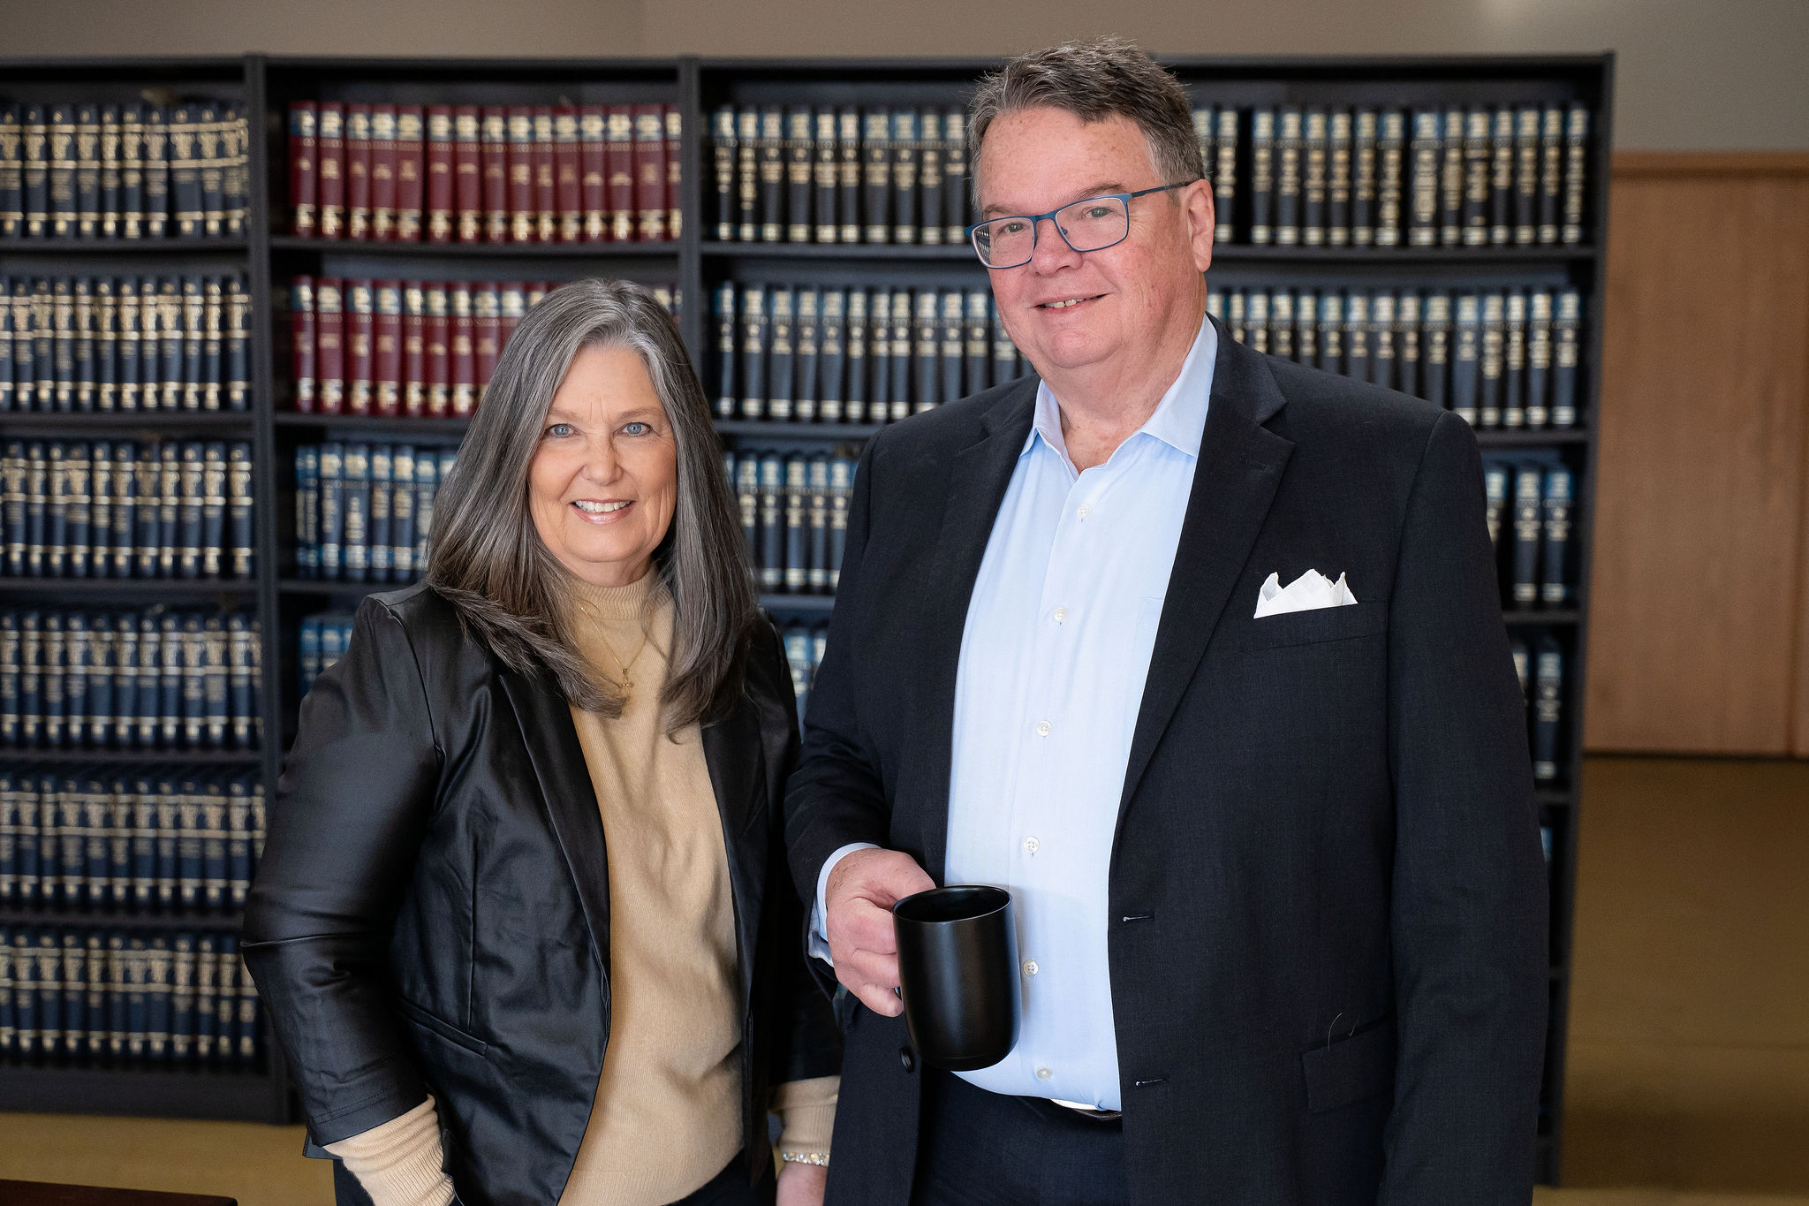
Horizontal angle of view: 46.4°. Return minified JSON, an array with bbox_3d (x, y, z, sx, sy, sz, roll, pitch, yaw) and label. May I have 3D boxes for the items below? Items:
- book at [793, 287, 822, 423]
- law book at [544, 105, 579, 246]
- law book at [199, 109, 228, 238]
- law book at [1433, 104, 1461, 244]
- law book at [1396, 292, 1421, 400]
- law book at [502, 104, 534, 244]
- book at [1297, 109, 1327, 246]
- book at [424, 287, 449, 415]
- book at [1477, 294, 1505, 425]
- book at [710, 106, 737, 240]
[{"bbox_3d":[-0.170,-0.466,3.967,0.049,0.250,0.170,1,7,6],"label":"book"},{"bbox_3d":[-0.609,-0.795,3.967,0.048,0.253,0.170,1,7,5],"label":"law book"},{"bbox_3d":[-1.301,-0.826,4.078,0.046,0.246,0.175,1,7,5],"label":"law book"},{"bbox_3d":[0.971,-0.767,3.814,0.047,0.248,0.170,1,7,6],"label":"law book"},{"bbox_3d":[0.907,-0.447,3.853,0.044,0.254,0.178,1,7,6],"label":"law book"},{"bbox_3d":[-0.699,-0.798,3.975,0.048,0.252,0.170,1,7,5],"label":"law book"},{"bbox_3d":[0.735,-0.768,3.831,0.047,0.254,0.178,1,7,6],"label":"book"},{"bbox_3d":[-0.865,-0.488,4.029,0.046,0.249,0.170,1,7,5],"label":"book"},{"bbox_3d":[1.059,-0.444,3.869,0.048,0.249,0.178,1,7,5],"label":"book"},{"bbox_3d":[-0.320,-0.788,3.940,0.044,0.255,0.170,1,7,5],"label":"book"}]

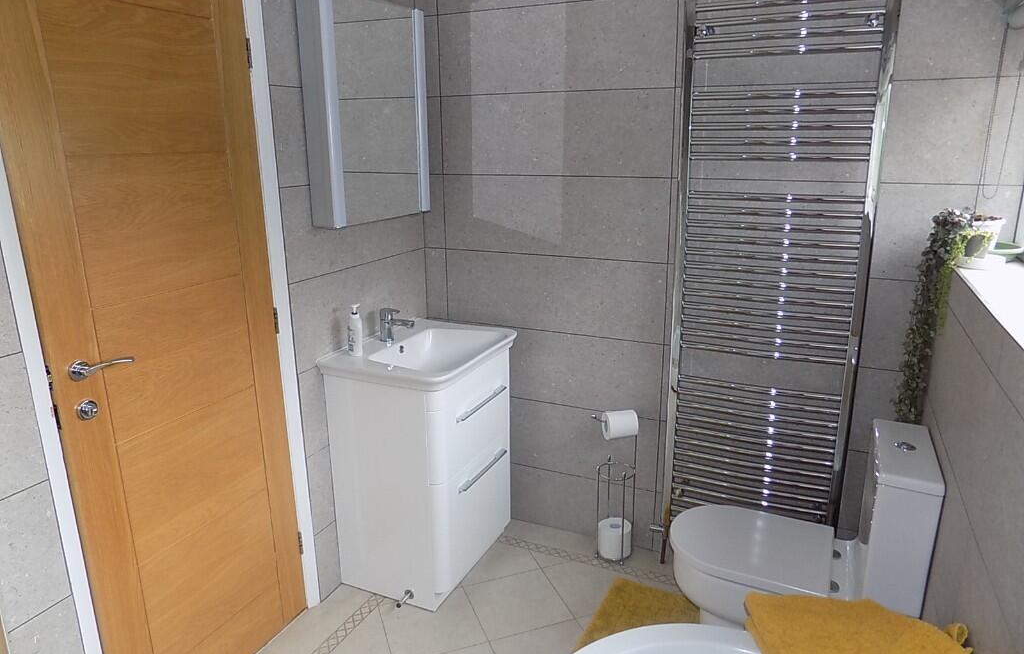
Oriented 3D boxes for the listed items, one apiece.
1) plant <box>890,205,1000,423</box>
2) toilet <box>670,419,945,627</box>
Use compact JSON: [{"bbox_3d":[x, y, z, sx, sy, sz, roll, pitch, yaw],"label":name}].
[{"bbox_3d":[1.279,0.001,1.984,0.210,0.650,0.170,6,17,24],"label":"plant"},{"bbox_3d":[0.764,0.673,1.891,0.649,0.801,0.392,6,17,24],"label":"toilet"}]

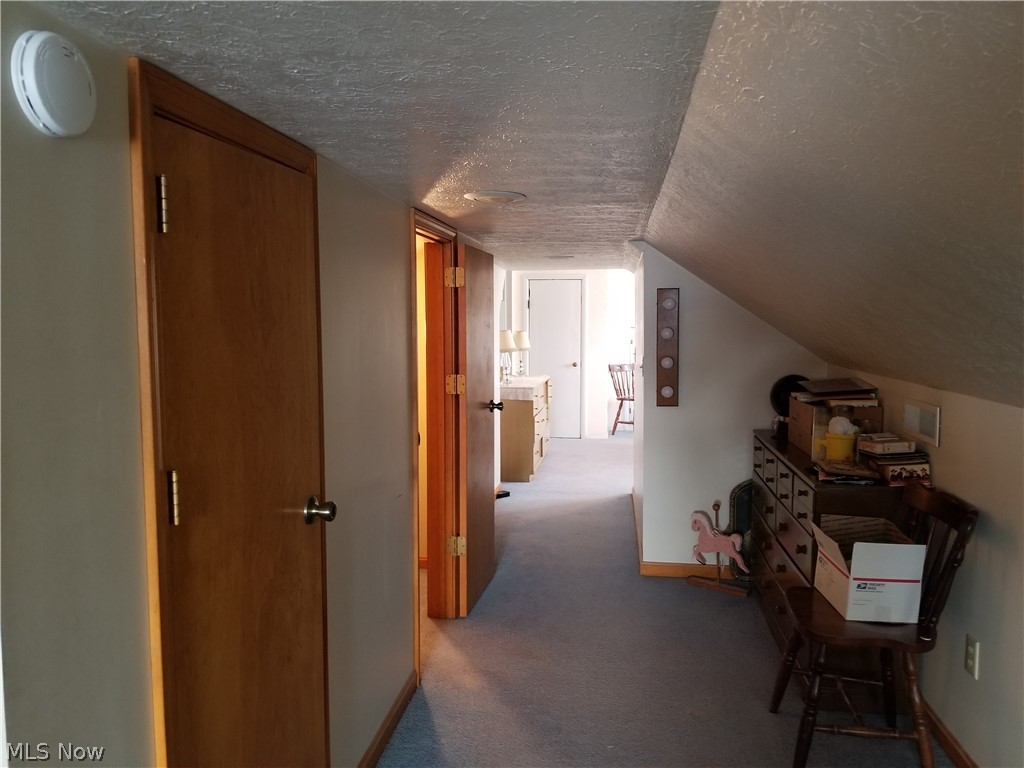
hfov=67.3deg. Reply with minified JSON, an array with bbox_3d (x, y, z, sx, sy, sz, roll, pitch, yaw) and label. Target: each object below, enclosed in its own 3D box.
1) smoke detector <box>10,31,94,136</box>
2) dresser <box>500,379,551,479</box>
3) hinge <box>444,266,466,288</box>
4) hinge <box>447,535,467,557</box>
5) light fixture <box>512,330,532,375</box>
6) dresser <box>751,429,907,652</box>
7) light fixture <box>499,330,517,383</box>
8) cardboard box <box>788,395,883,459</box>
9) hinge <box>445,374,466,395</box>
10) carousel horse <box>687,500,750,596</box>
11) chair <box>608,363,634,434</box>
[{"bbox_3d":[-0.594,-0.395,1.014,0.035,0.132,0.132,1,5,8],"label":"smoke detector"},{"bbox_3d":[0.049,0.375,7.189,0.480,0.809,1.350,1,5,8],"label":"dresser"},{"bbox_3d":[-0.253,-0.474,3.429,0.089,0.089,0.014,1,5,8],"label":"hinge"},{"bbox_3d":[-0.252,0.745,3.531,0.089,0.089,0.014,1,5,8],"label":"hinge"},{"bbox_3d":[0.092,-0.298,7.684,0.190,0.450,0.190,1,5,8],"label":"light fixture"},{"bbox_3d":[1.310,0.710,3.279,0.370,0.790,1.280,1,5,8],"label":"dresser"},{"bbox_3d":[-0.047,-0.230,6.807,0.190,0.460,0.190,1,5,8],"label":"light fixture"},{"bbox_3d":[1.426,0.190,3.453,0.268,0.224,0.460,1,5,8],"label":"cardboard box"},{"bbox_3d":[-0.252,0.004,3.469,0.089,0.089,0.014,1,5,8],"label":"hinge"},{"bbox_3d":[1.067,0.834,3.937,0.325,0.433,0.075,4,6,37],"label":"carousel horse"},{"bbox_3d":[1.480,0.195,9.100,0.480,0.850,0.440,4,6,41],"label":"chair"}]

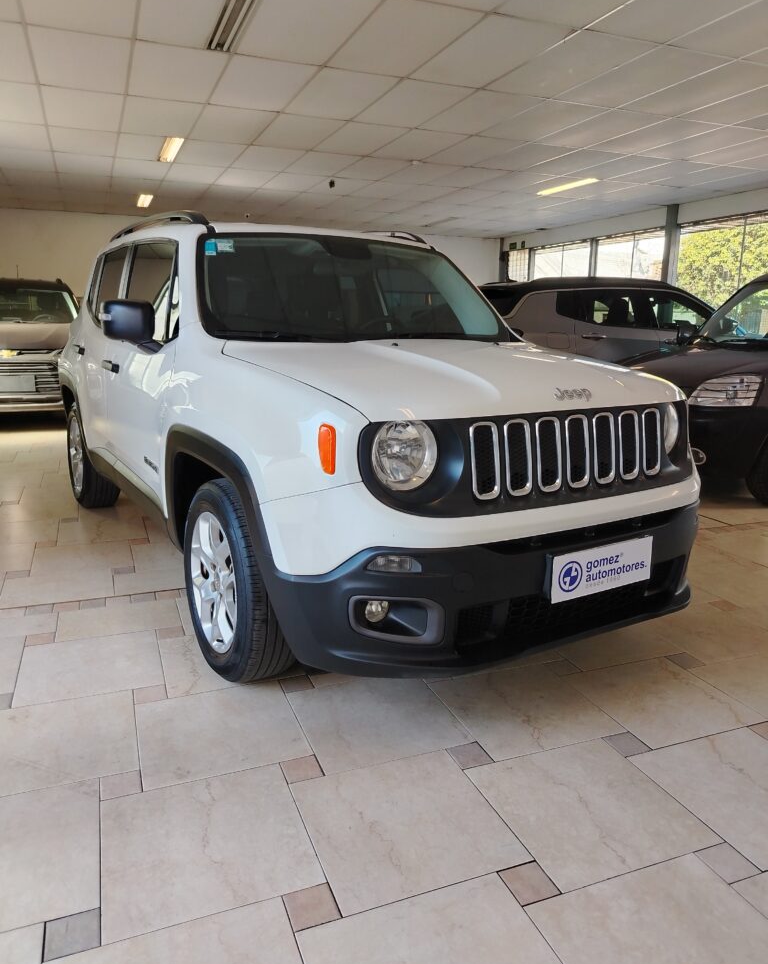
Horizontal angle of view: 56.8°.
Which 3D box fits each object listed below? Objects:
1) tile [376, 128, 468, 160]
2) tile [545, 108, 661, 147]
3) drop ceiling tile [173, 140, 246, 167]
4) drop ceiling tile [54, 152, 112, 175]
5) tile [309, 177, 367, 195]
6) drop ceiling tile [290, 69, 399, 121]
[{"bbox_3d":[0.326,-3.336,7.045,0.605,0.020,1.210,-4,14,-21],"label":"tile"},{"bbox_3d":[1.915,-3.165,6.380,0.605,0.020,1.210,-4,14,-21],"label":"tile"},{"bbox_3d":[-1.833,-3.461,7.484,0.605,0.020,1.210,-4,14,-21],"label":"drop ceiling tile"},{"bbox_3d":[-3.398,-3.608,8.098,0.605,0.022,1.206,-5,14,-21],"label":"drop ceiling tile"},{"bbox_3d":[-0.564,-3.835,9.203,0.605,0.022,1.206,-5,14,-21],"label":"tile"},{"bbox_3d":[-0.354,-2.979,5.474,0.605,0.022,1.206,-5,14,-21],"label":"drop ceiling tile"}]

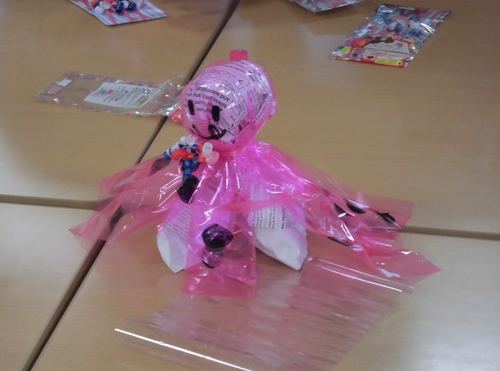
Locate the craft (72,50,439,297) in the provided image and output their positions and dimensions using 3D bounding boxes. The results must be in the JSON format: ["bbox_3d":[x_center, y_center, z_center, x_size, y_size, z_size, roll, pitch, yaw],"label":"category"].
[{"bbox_3d":[0.006,-0.031,1.576,0.385,0.208,0.243,7,27,15],"label":"craft"}]

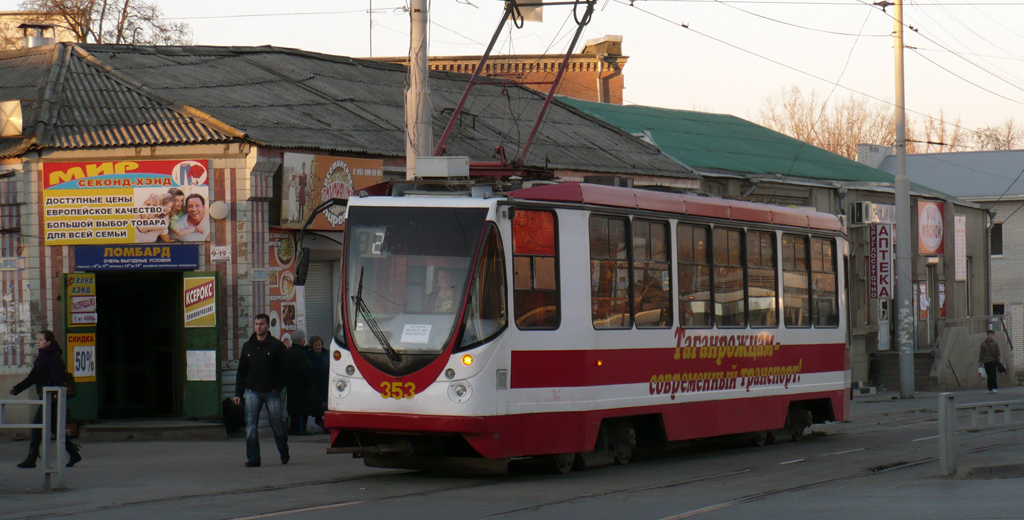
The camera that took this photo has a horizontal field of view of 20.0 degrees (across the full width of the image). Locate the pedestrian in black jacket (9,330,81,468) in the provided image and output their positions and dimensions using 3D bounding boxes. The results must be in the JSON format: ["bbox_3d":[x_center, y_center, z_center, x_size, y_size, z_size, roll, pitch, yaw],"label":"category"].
[{"bbox_3d":[-5.559,1.649,34.400,0.840,1.640,0.520,0,-1,-6],"label":"pedestrian in black jacket"}]

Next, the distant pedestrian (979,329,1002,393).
[{"bbox_3d":[12.132,2.561,73.500,0.560,1.620,0.420,-1,-1,3],"label":"distant pedestrian"}]

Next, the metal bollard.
[{"bbox_3d":[4.702,1.884,31.300,0.170,0.920,0.180,-1,-2,22],"label":"metal bollard"}]

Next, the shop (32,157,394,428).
[{"bbox_3d":[-4.876,0.448,47.200,5.300,4.300,4.300,-1,-1,6],"label":"shop"}]

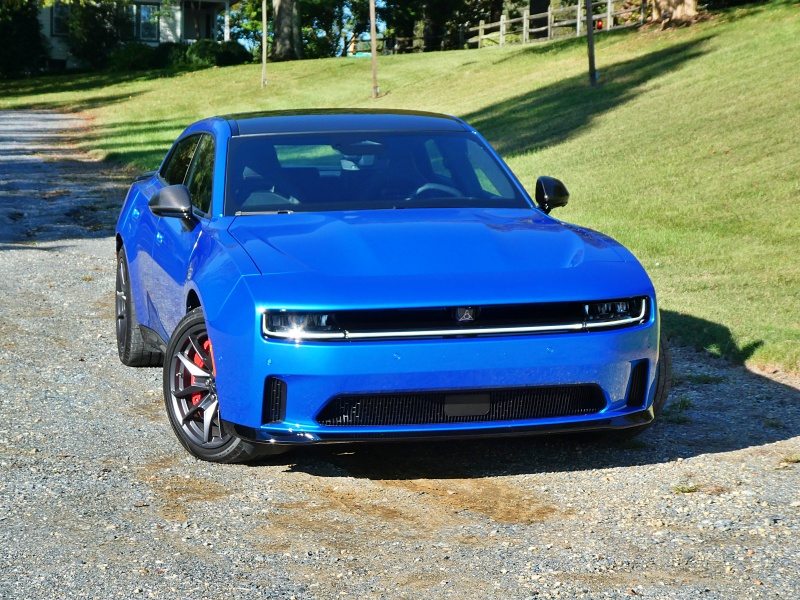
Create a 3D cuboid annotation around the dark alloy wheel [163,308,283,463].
[{"bbox_3d":[-0.734,0.363,8.512,0.300,0.715,0.715,-6,9,-42],"label":"dark alloy wheel"}]

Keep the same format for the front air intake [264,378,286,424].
[{"bbox_3d":[-0.497,0.396,7.672,0.100,0.200,0.100,-2,7,-13],"label":"front air intake"}]

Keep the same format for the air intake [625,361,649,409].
[{"bbox_3d":[0.984,0.345,8.024,0.100,0.200,0.100,-2,7,-13],"label":"air intake"}]

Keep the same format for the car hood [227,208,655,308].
[{"bbox_3d":[0.097,-0.206,8.375,1.660,0.310,1.430,-2,7,-13],"label":"car hood"}]

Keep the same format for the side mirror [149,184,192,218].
[{"bbox_3d":[-1.085,-0.464,9.225,0.220,0.180,0.150,-2,7,-13],"label":"side mirror"}]

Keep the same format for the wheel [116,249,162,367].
[{"bbox_3d":[-1.495,0.035,11.441,0.300,0.720,0.720,-2,7,-13],"label":"wheel"}]

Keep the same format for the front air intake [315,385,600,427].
[{"bbox_3d":[0.262,0.410,7.769,1.210,0.150,0.140,-2,7,-13],"label":"front air intake"}]

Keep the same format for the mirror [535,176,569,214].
[{"bbox_3d":[0.752,-0.527,9.661,0.220,0.180,0.150,-2,7,-13],"label":"mirror"}]

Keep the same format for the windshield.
[{"bbox_3d":[-0.147,-0.620,9.341,1.500,0.390,0.860,-2,7,-13],"label":"windshield"}]

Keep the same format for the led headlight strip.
[{"bbox_3d":[0.250,0.078,7.771,1.610,0.125,0.170,-2,7,-13],"label":"led headlight strip"}]

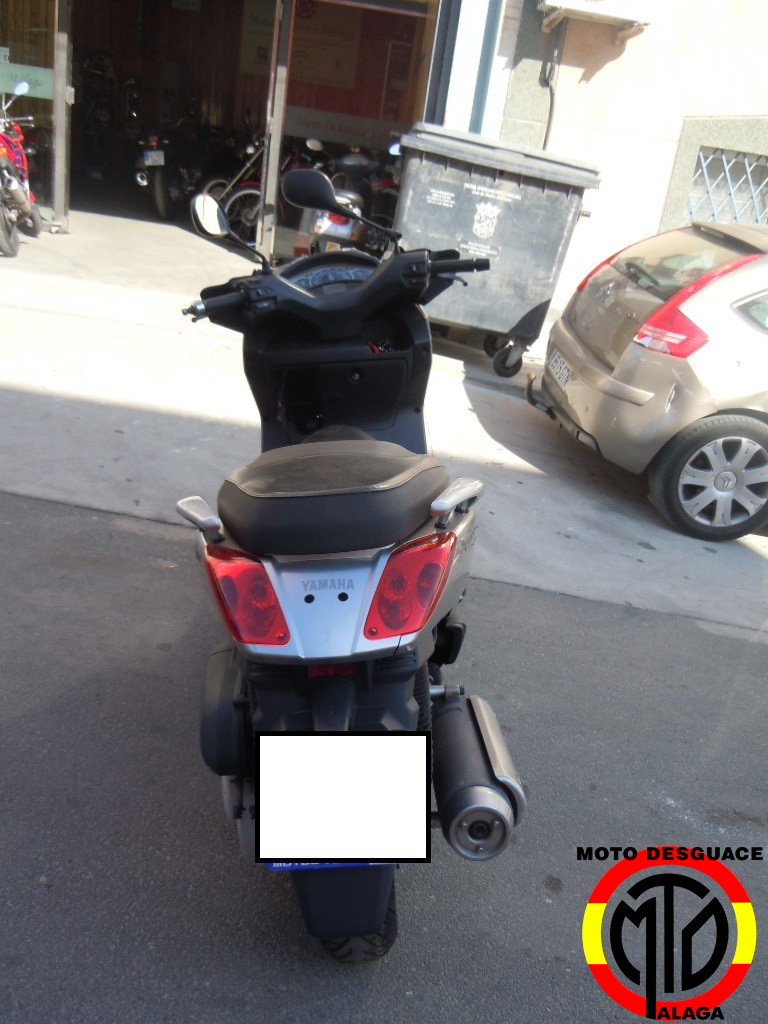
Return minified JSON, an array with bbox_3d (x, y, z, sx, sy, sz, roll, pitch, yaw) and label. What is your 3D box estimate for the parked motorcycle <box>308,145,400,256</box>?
[{"bbox_3d":[-0.230,-2.223,7.050,0.750,1.140,1.850,10,22,4],"label":"parked motorcycle"}]

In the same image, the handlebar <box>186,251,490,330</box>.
[{"bbox_3d":[-0.121,-0.583,2.317,0.790,0.170,0.250,-7,22,-8],"label":"handlebar"}]

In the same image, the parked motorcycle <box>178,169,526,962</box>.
[{"bbox_3d":[-0.095,-0.119,2.197,0.790,1.330,2.150,-2,22,-1],"label":"parked motorcycle"}]

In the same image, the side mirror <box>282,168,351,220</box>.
[{"bbox_3d":[-0.185,-0.849,2.359,0.175,0.125,0.070,7,22,-4],"label":"side mirror"}]

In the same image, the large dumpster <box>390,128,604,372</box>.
[{"bbox_3d":[0.686,-1.840,6.331,1.309,1.451,1.000,14,22,3],"label":"large dumpster"}]

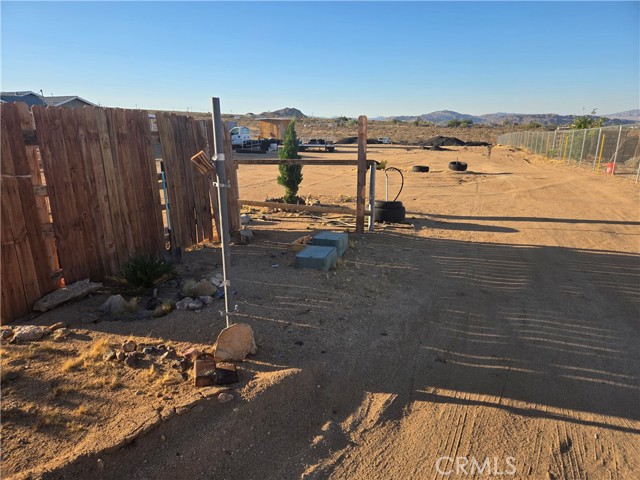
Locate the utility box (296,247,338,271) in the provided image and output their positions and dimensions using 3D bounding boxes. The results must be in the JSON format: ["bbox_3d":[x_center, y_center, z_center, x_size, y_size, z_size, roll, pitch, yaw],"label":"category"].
[{"bbox_3d":[-0.036,0.223,5.300,0.390,0.150,0.440,4,16,13],"label":"utility box"}]

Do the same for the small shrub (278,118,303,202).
[{"bbox_3d":[-0.709,-1.787,9.870,0.530,1.880,0.530,0,15,0],"label":"small shrub"}]

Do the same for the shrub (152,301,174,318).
[{"bbox_3d":[-1.461,0.654,3.970,0.210,0.140,0.190,0,15,0],"label":"shrub"}]

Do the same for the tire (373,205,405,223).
[{"bbox_3d":[1.265,-0.474,7.850,0.630,0.260,0.630,0,15,0],"label":"tire"}]

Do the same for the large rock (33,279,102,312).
[{"bbox_3d":[-2.518,0.530,4.258,0.220,0.120,0.650,6,16,22],"label":"large rock"}]

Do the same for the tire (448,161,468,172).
[{"bbox_3d":[5.147,-2.724,15.800,0.680,0.230,0.680,0,15,0],"label":"tire"}]

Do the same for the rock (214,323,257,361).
[{"bbox_3d":[-0.629,0.741,3.127,0.290,0.260,0.130,-3,15,-9],"label":"rock"}]

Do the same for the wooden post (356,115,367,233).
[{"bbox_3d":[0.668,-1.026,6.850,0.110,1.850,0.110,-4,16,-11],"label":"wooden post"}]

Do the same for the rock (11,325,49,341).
[{"bbox_3d":[-2.365,0.747,3.472,0.270,0.100,0.170,-6,16,-19],"label":"rock"}]

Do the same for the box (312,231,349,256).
[{"bbox_3d":[0.155,0.052,5.850,0.400,0.190,0.410,4,16,13],"label":"box"}]

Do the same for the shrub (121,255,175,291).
[{"bbox_3d":[-1.916,0.357,4.750,0.620,0.370,0.560,0,15,0],"label":"shrub"}]

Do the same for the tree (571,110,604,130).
[{"bbox_3d":[13.085,-5.008,20.803,1.500,2.500,1.500,7,17,26],"label":"tree"}]

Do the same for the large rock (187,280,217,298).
[{"bbox_3d":[-1.216,0.491,4.345,0.280,0.130,0.220,-5,16,-15],"label":"large rock"}]

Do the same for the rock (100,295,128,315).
[{"bbox_3d":[-1.943,0.607,4.030,0.250,0.170,0.210,0,15,0],"label":"rock"}]

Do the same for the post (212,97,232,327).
[{"bbox_3d":[-0.777,-0.138,3.358,0.060,1.900,0.060,0,15,0],"label":"post"}]

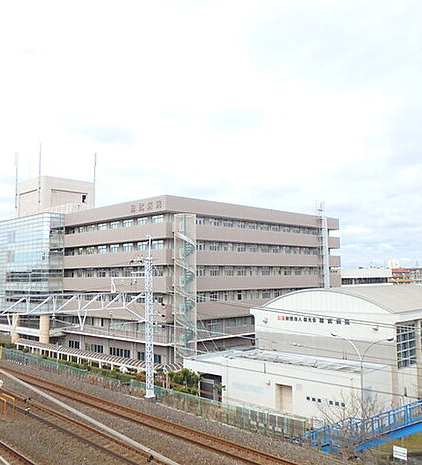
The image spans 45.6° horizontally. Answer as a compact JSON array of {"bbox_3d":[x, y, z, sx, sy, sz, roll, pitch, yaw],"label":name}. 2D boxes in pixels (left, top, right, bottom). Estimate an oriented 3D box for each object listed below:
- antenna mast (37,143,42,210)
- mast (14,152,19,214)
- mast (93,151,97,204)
[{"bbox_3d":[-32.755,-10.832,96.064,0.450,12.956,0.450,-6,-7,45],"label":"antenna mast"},{"bbox_3d":[-40.105,-10.376,103.541,0.650,12.380,0.650,-6,-7,45],"label":"mast"},{"bbox_3d":[-23.781,-11.011,103.257,0.450,11.001,0.450,-6,-7,45],"label":"mast"}]

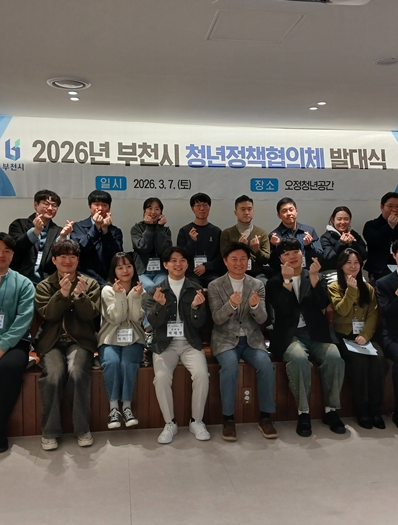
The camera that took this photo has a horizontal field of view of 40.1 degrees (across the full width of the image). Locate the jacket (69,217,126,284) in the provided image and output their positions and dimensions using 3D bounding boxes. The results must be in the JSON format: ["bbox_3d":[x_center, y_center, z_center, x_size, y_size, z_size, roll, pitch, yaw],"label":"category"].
[{"bbox_3d":[-0.893,-0.052,4.775,0.500,0.699,0.420,-1,3,-10],"label":"jacket"}]

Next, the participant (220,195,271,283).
[{"bbox_3d":[0.421,0.056,4.865,0.480,1.325,0.750,0,3,-6],"label":"participant"}]

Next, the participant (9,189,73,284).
[{"bbox_3d":[-1.329,0.041,4.573,0.550,1.310,0.760,-1,4,-14],"label":"participant"}]

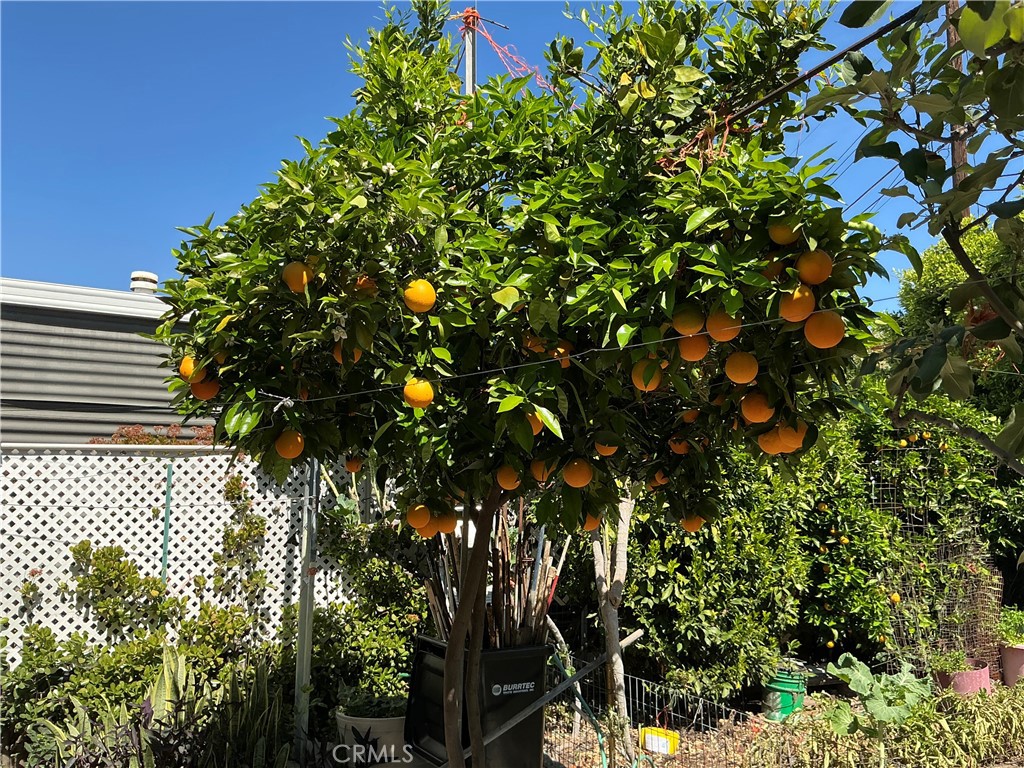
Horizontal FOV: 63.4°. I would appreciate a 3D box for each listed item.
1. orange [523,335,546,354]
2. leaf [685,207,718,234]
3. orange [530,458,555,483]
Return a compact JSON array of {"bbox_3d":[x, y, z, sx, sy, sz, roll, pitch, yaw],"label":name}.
[{"bbox_3d":[0.068,-0.119,2.500,0.077,0.077,0.077,0,-6,0],"label":"orange"},{"bbox_3d":[0.458,-0.395,2.000,0.105,0.050,0.015,-38,-32,-18],"label":"leaf"},{"bbox_3d":[0.096,0.261,2.518,0.076,0.076,0.076,0,-7,0],"label":"orange"}]

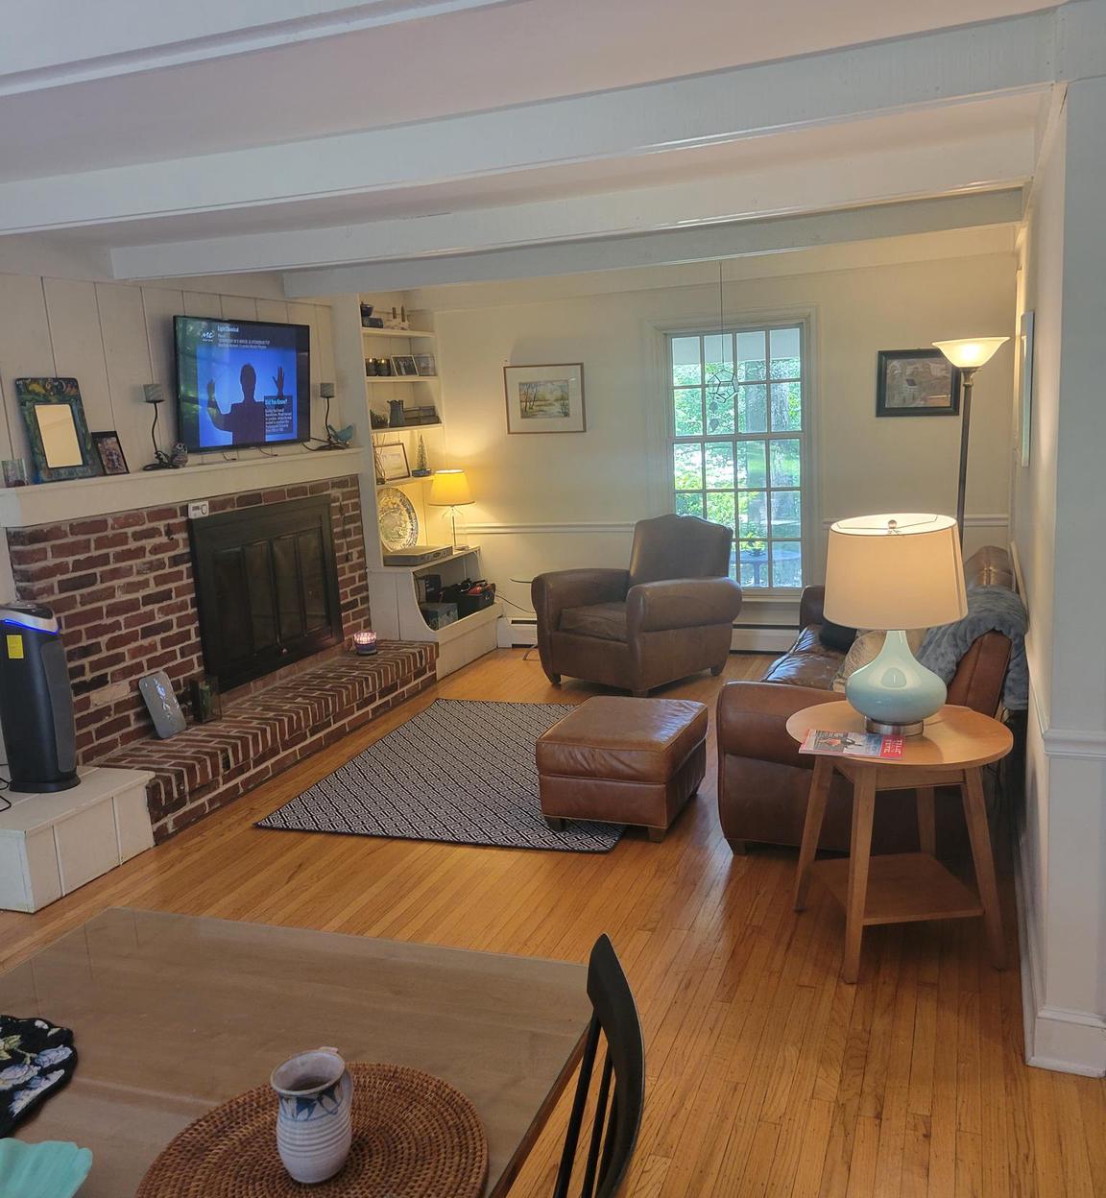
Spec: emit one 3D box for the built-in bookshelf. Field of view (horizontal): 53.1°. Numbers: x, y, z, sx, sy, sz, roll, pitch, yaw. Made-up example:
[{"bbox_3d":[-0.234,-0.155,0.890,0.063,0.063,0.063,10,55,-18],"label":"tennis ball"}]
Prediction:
[{"bbox_3d":[-0.801,-0.716,6.799,0.480,2.260,0.950,0,11,20],"label":"built-in bookshelf"}]

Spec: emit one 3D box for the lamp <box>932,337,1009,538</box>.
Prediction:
[{"bbox_3d":[2.075,-0.427,5.657,0.360,1.760,0.360,3,12,20],"label":"lamp"}]

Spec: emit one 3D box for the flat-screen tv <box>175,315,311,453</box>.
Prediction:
[{"bbox_3d":[-1.485,-1.046,5.415,0.060,0.620,1.080,6,13,20],"label":"flat-screen tv"}]

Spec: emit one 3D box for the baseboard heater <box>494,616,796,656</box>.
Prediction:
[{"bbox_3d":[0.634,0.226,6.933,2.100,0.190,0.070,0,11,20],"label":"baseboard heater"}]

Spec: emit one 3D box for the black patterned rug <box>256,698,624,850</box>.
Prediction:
[{"bbox_3d":[-0.213,0.713,4.997,1.450,0.010,1.840,0,11,18],"label":"black patterned rug"}]

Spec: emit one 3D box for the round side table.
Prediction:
[{"bbox_3d":[0.971,0.666,3.122,0.600,0.620,0.600,-3,10,1],"label":"round side table"}]

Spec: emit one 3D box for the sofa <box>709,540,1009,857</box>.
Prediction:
[{"bbox_3d":[1.309,0.312,4.341,0.910,0.850,1.820,1,11,23],"label":"sofa"}]

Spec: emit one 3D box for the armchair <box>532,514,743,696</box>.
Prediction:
[{"bbox_3d":[0.498,0.019,6.115,0.890,0.900,0.880,-12,13,-41],"label":"armchair"}]

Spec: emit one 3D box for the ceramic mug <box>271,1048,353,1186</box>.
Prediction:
[{"bbox_3d":[-0.255,0.561,1.206,0.081,0.115,0.109,1,11,24],"label":"ceramic mug"}]

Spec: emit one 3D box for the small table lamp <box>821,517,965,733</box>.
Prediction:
[{"bbox_3d":[0.949,0.078,3.071,0.388,0.590,0.388,0,11,20],"label":"small table lamp"}]

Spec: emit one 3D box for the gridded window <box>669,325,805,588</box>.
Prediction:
[{"bbox_3d":[1.119,-0.826,6.670,0.800,1.550,0.090,0,11,20],"label":"gridded window"}]

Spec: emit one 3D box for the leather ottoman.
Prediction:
[{"bbox_3d":[0.269,0.628,4.255,0.510,0.380,0.510,1,11,24],"label":"leather ottoman"}]

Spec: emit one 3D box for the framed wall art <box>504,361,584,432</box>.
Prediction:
[{"bbox_3d":[-0.053,-1.248,6.918,0.525,0.420,0.025,0,11,20],"label":"framed wall art"}]

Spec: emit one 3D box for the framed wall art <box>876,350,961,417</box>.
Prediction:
[{"bbox_3d":[2.044,-1.207,6.212,0.446,0.360,0.030,0,11,20],"label":"framed wall art"}]

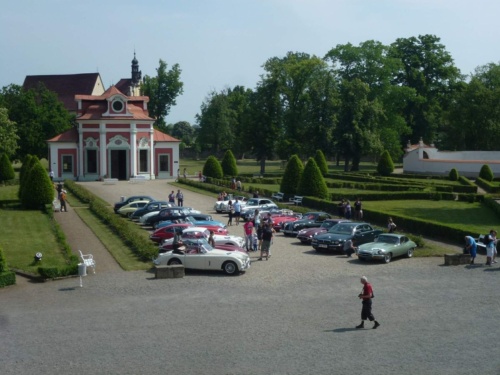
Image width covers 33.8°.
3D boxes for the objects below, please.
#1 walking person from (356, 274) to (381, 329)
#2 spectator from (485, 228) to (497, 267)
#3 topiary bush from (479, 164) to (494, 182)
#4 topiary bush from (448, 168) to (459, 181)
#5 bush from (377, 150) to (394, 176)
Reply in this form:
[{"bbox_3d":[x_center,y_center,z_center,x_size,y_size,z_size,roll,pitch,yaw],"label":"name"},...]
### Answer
[{"bbox_3d":[3.794,3.693,26.401,0.760,1.690,0.500,0,3,3],"label":"walking person"},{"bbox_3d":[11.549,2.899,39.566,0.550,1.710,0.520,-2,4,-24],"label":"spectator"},{"bbox_3d":[33.396,-1.980,116.088,1.950,2.360,1.950,0,3,0],"label":"topiary bush"},{"bbox_3d":[29.423,-1.837,118.809,1.280,1.750,1.280,0,3,0],"label":"topiary bush"},{"bbox_3d":[22.493,-4.053,135.939,2.800,4.140,2.800,0,3,0],"label":"bush"}]

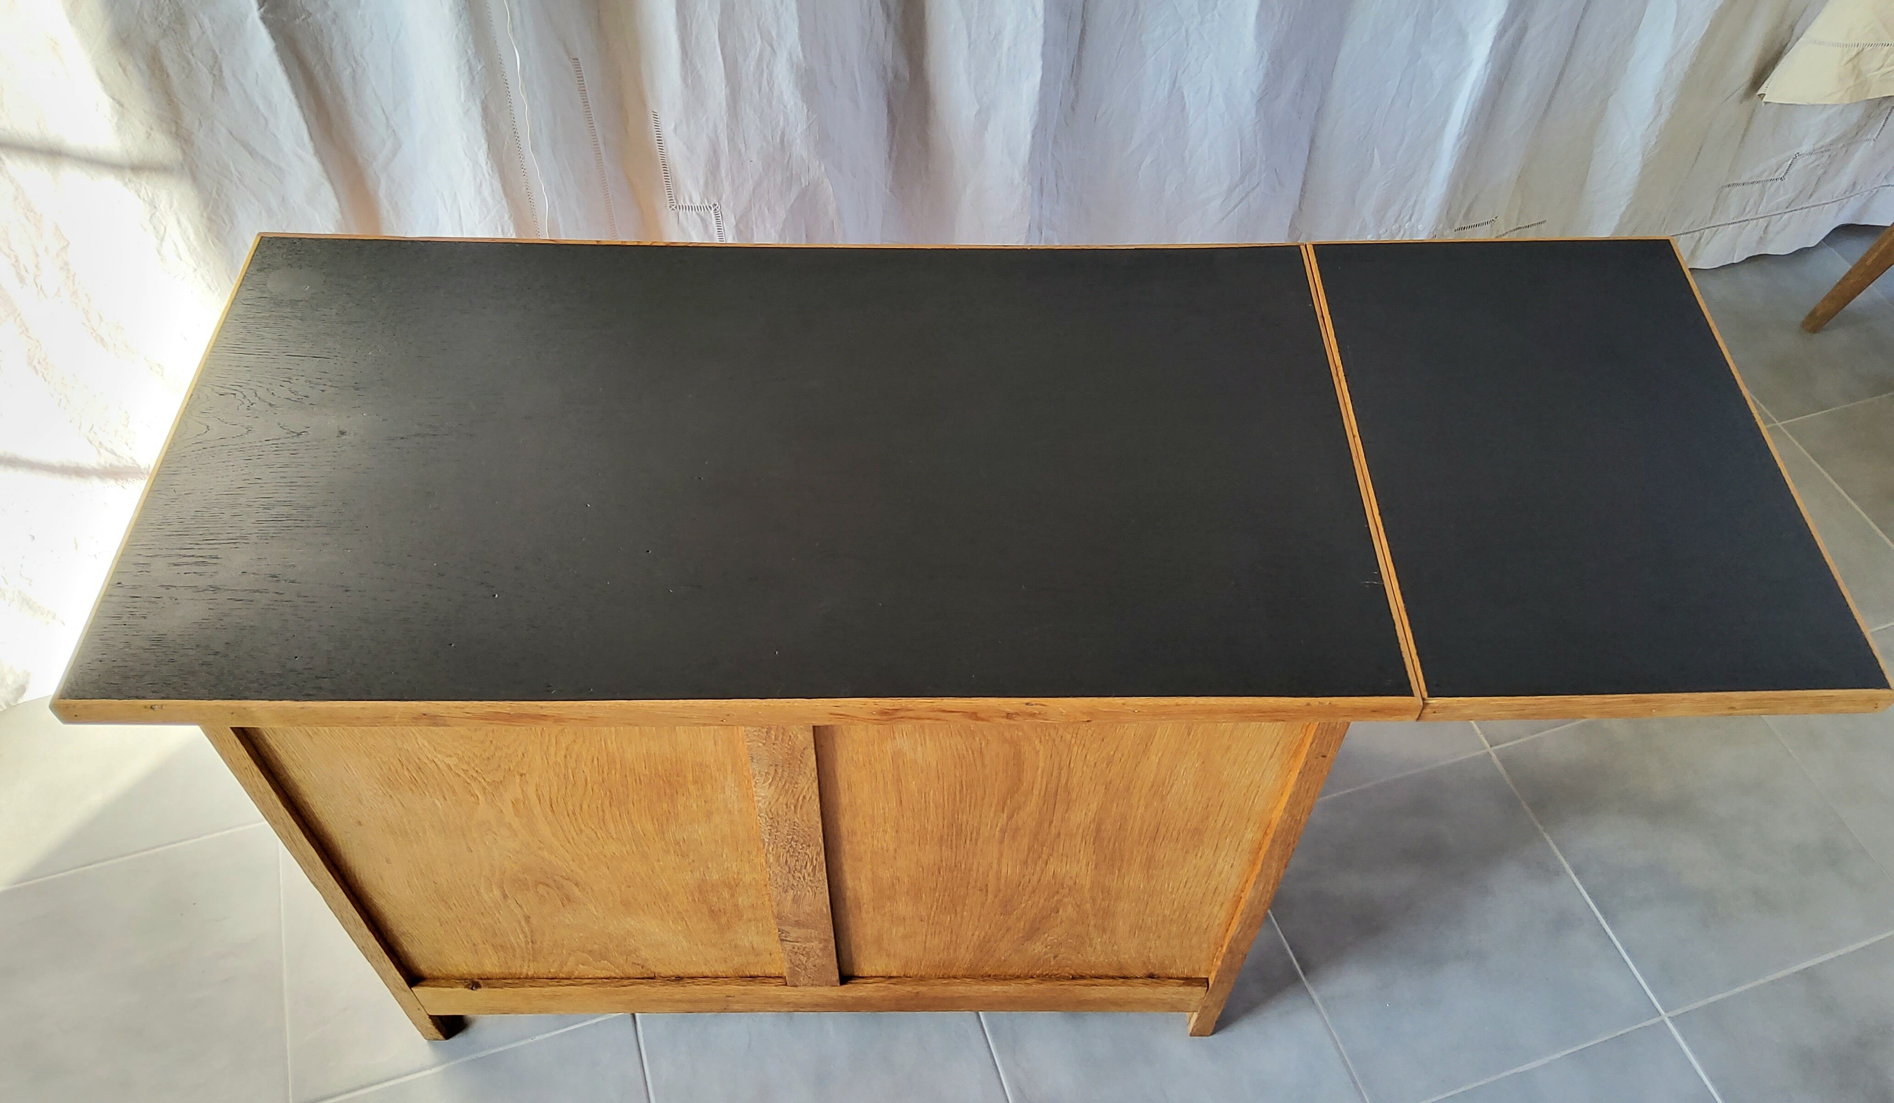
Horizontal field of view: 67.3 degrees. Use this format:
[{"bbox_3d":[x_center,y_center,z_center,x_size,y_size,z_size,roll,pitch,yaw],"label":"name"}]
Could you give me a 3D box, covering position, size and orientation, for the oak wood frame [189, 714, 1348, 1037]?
[{"bbox_3d":[-0.146,0.153,1.608,0.948,0.740,0.530,0,51,-1],"label":"oak wood frame"}]

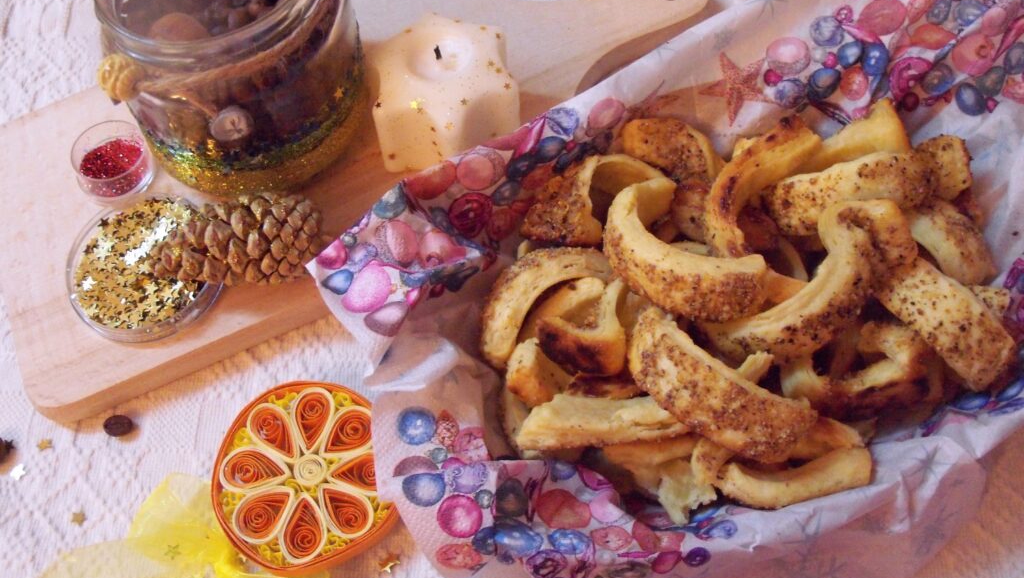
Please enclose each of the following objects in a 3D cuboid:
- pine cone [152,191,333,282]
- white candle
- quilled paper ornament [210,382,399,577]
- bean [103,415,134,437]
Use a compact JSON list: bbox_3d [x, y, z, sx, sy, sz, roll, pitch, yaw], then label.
[{"bbox_3d":[-0.101,-0.016,0.388,0.067,0.032,0.032,-6,60,-7],"label":"pine cone"},{"bbox_3d":[-0.027,-0.076,0.419,0.057,0.038,0.065,-9,61,-2],"label":"white candle"},{"bbox_3d":[-0.073,0.068,0.375,0.070,0.010,0.071,-2,61,3],"label":"quilled paper ornament"},{"bbox_3d":[-0.148,0.052,0.391,0.011,0.005,0.008,6,61,7],"label":"bean"}]

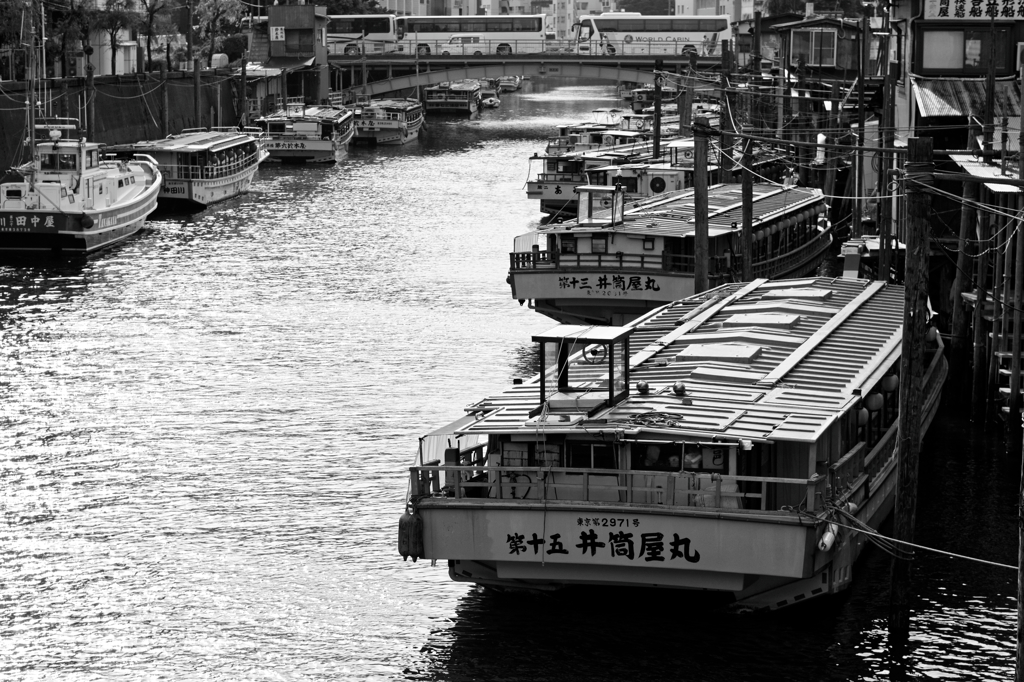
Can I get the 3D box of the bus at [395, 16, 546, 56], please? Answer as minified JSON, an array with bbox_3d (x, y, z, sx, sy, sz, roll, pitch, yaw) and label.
[{"bbox_3d":[-3.260,-24.490,196.800,12.000,3.400,2.500,0,7,2],"label":"bus"}]

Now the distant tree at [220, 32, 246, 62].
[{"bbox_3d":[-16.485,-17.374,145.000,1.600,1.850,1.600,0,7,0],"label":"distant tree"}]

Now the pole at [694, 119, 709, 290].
[{"bbox_3d":[3.904,-2.044,50.576,0.280,5.139,0.280,0,7,0],"label":"pole"}]

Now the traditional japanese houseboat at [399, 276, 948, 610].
[{"bbox_3d":[4.045,0.468,39.385,4.850,3.000,22.800,2,7,14],"label":"traditional japanese houseboat"}]

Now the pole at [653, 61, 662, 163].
[{"bbox_3d":[5.619,-7.900,94.760,0.220,6.000,0.220,1,7,0],"label":"pole"}]

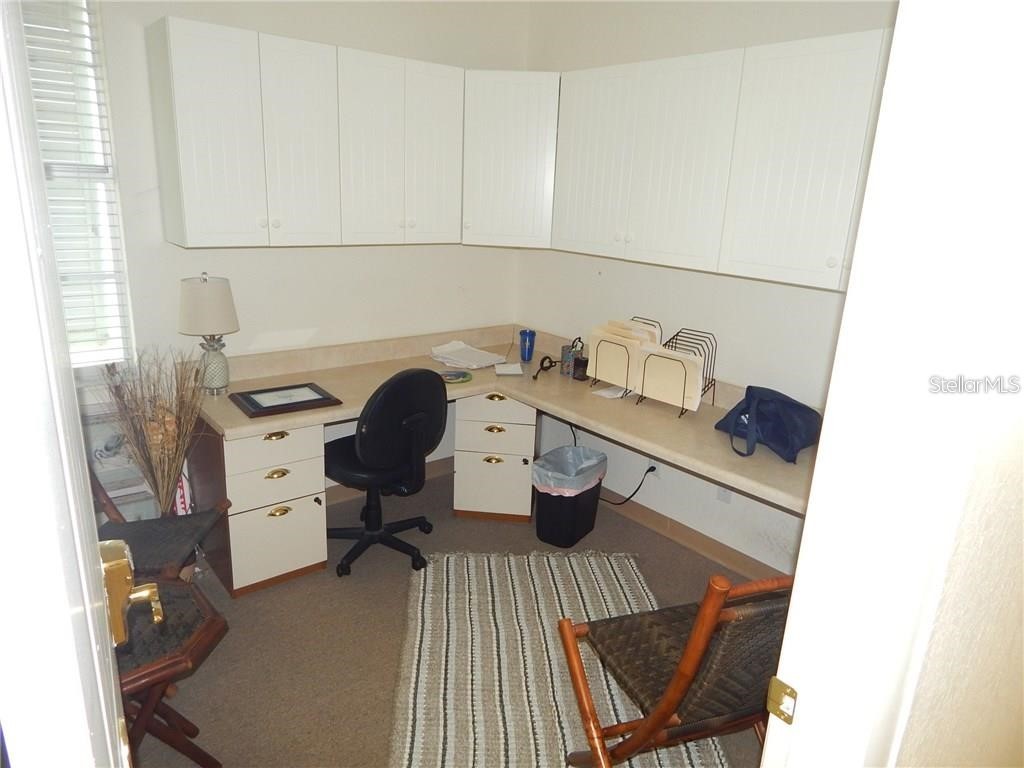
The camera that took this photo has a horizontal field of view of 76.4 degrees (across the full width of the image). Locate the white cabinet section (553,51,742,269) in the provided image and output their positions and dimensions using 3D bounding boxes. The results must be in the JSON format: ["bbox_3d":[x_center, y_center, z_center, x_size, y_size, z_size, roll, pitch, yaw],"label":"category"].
[{"bbox_3d":[0.613,-0.917,2.756,0.320,0.762,0.905,-11,21,-39],"label":"white cabinet section"}]

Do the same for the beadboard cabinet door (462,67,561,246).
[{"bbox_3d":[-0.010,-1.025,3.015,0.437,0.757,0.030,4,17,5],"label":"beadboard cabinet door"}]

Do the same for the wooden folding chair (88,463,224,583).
[{"bbox_3d":[-1.278,0.548,2.146,0.580,0.770,0.500,2,17,-3],"label":"wooden folding chair"}]

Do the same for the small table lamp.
[{"bbox_3d":[-1.238,-0.202,2.655,0.222,0.500,0.222,-11,21,-38],"label":"small table lamp"}]

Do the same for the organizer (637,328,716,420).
[{"bbox_3d":[0.730,-0.057,2.823,0.280,0.315,0.280,-11,21,-38],"label":"organizer"}]

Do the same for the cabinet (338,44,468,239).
[{"bbox_3d":[-0.560,-1.026,2.934,0.612,0.762,0.311,-11,21,-38],"label":"cabinet"}]

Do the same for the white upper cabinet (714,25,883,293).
[{"bbox_3d":[1.049,-0.749,2.260,0.304,0.762,0.462,-11,21,-38],"label":"white upper cabinet"}]

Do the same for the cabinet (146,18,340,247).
[{"bbox_3d":[-1.027,-0.938,2.557,0.601,0.762,0.311,-11,21,-38],"label":"cabinet"}]

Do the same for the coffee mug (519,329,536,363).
[{"bbox_3d":[0.087,-0.199,3.460,0.088,0.165,0.088,3,17,-1],"label":"coffee mug"}]

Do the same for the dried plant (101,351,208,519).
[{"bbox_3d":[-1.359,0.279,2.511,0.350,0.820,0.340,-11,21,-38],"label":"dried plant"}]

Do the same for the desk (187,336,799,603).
[{"bbox_3d":[-0.011,0.444,2.620,1.840,0.815,2.200,-11,21,-38],"label":"desk"}]

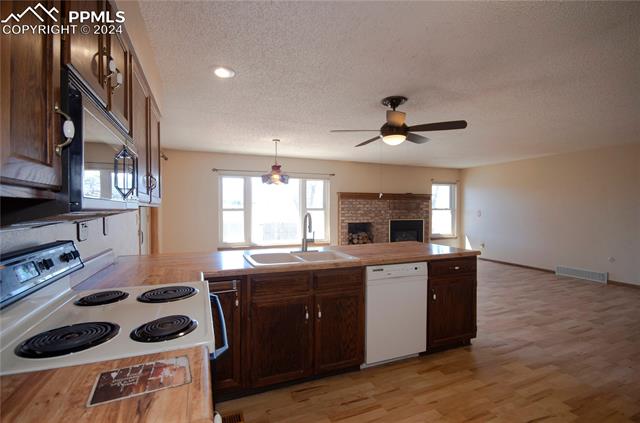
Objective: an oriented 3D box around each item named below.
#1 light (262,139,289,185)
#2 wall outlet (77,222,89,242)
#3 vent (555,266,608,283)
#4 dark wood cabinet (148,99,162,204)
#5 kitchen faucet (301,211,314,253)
[{"bbox_3d":[-0.709,-0.789,4.579,0.460,0.720,0.460,0,0,-21],"label":"light"},{"bbox_3d":[-1.395,0.121,1.665,0.020,0.115,0.105,0,0,-21],"label":"wall outlet"},{"bbox_3d":[4.950,1.184,5.392,0.050,0.185,0.800,0,0,-21],"label":"vent"},{"bbox_3d":[-1.379,-0.413,2.067,0.320,0.750,0.420,0,0,-21],"label":"dark wood cabinet"},{"bbox_3d":[-0.083,0.196,2.587,0.130,0.365,0.200,0,0,-21],"label":"kitchen faucet"}]

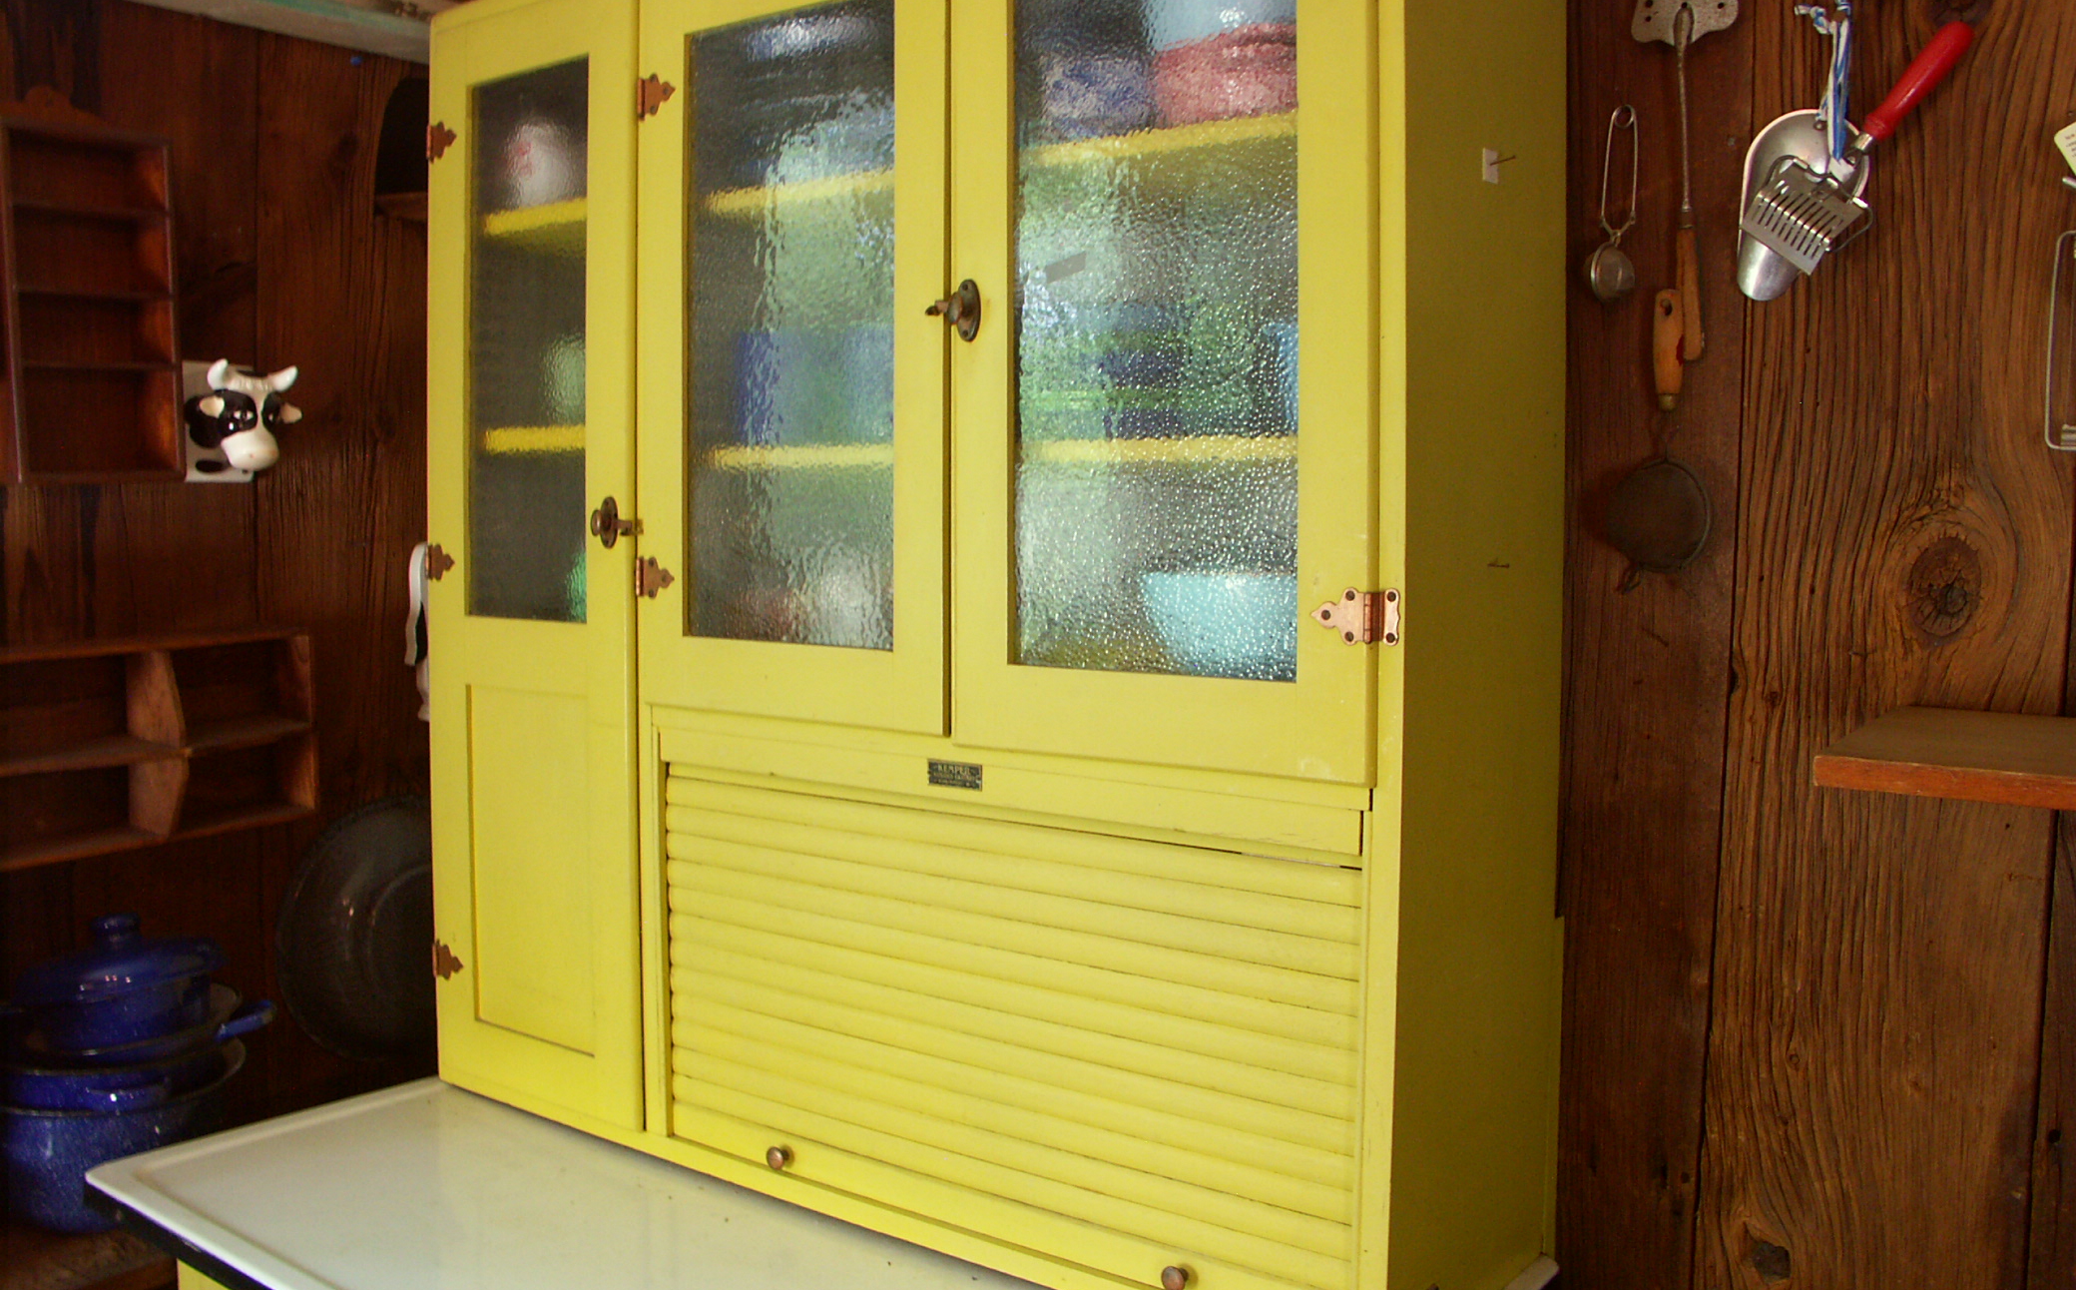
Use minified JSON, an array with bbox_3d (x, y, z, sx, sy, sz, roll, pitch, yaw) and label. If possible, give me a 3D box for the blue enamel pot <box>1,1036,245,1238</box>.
[{"bbox_3d":[-0.866,0.463,1.584,0.224,0.122,0.224,0,3,0],"label":"blue enamel pot"}]

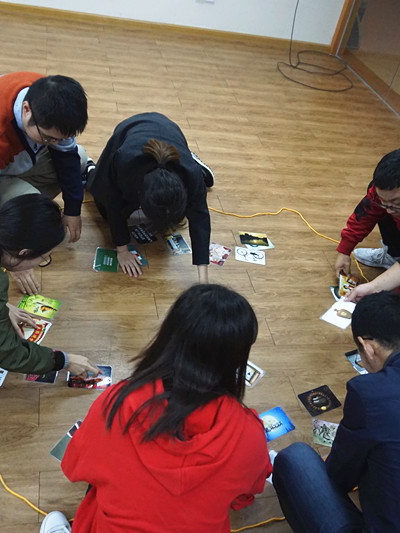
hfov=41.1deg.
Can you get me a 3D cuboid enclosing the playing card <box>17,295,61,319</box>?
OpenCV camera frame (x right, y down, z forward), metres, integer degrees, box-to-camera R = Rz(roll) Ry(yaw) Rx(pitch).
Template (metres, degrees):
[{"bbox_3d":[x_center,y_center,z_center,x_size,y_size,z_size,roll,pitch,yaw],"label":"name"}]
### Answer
[{"bbox_3d":[-0.639,0.156,2.128,0.146,0.004,0.100,15,39,1],"label":"playing card"}]

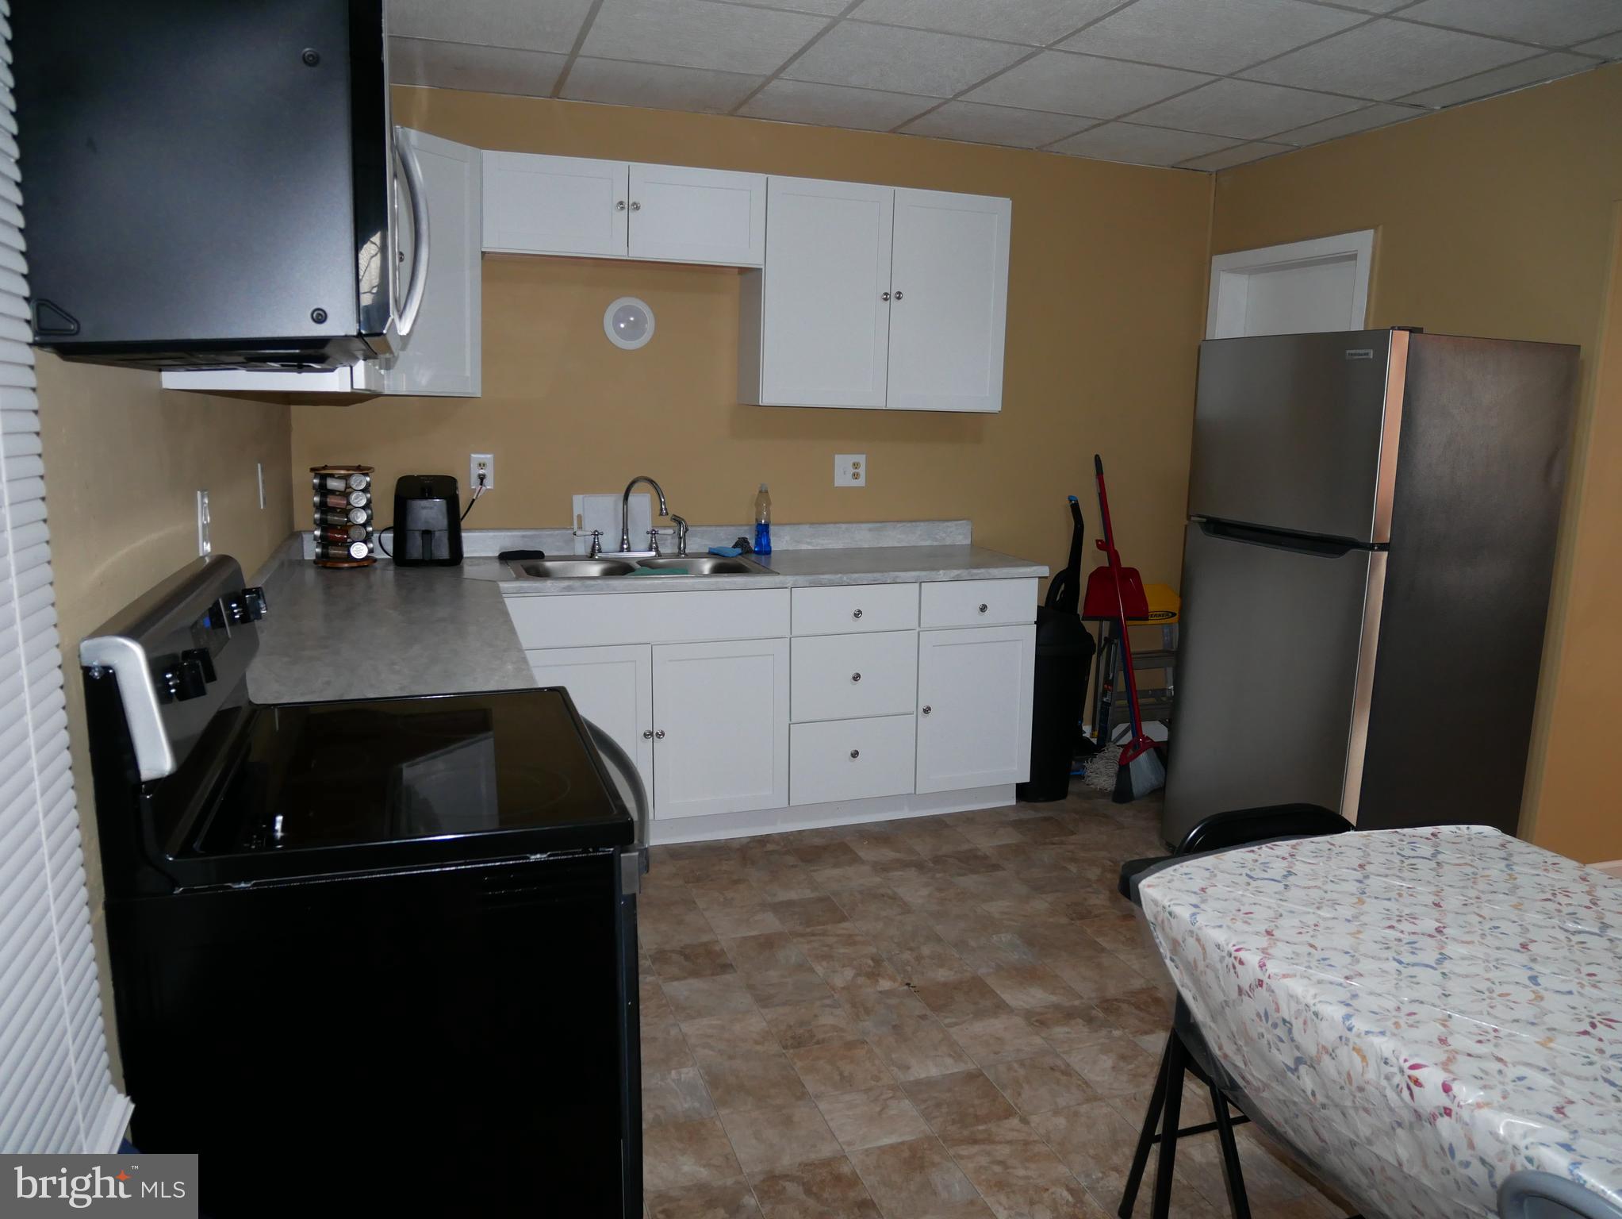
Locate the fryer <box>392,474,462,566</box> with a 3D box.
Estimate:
[{"bbox_3d":[-1.278,-0.301,3.771,0.212,0.294,0.235,-2,11,-19],"label":"fryer"}]

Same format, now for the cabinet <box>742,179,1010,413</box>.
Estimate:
[{"bbox_3d":[0.225,-1.120,4.126,0.930,0.753,0.319,-2,11,-19],"label":"cabinet"}]

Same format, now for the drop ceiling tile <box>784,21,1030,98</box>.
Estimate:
[{"bbox_3d":[0.275,-1.632,3.361,0.594,0.020,0.575,-2,11,-19],"label":"drop ceiling tile"}]

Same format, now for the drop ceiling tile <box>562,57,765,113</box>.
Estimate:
[{"bbox_3d":[-0.488,-1.707,3.666,0.597,0.020,0.474,-2,11,-19],"label":"drop ceiling tile"}]

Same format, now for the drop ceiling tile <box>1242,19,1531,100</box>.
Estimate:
[{"bbox_3d":[1.630,-1.561,3.196,0.609,0.018,0.596,-2,11,-19],"label":"drop ceiling tile"}]

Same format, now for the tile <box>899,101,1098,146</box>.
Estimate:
[{"bbox_3d":[0.678,-1.751,4.070,0.596,0.020,0.474,-2,11,-19],"label":"tile"}]

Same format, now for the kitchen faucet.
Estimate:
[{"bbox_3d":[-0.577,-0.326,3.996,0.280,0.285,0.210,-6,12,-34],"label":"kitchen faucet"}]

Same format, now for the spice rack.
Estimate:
[{"bbox_3d":[-1.518,-0.305,3.665,0.195,0.315,0.195,-6,13,-35],"label":"spice rack"}]

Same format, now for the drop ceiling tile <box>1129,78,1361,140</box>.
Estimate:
[{"bbox_3d":[1.435,-1.666,3.750,0.609,0.018,0.596,-2,11,-19],"label":"drop ceiling tile"}]

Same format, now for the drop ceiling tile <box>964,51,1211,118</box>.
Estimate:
[{"bbox_3d":[0.857,-1.654,3.563,0.596,0.020,0.575,-2,11,-19],"label":"drop ceiling tile"}]

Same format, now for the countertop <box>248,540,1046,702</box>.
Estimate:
[{"bbox_3d":[-0.214,-0.019,3.274,2.515,0.042,2.002,-2,11,-19],"label":"countertop"}]

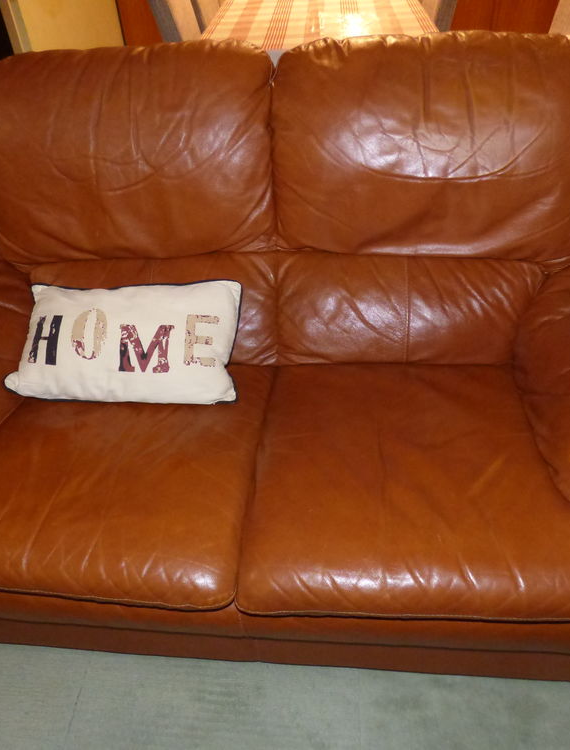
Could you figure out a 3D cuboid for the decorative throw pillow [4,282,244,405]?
[{"bbox_3d":[-0.331,-0.072,1.196,0.469,0.122,0.255,1,84,4],"label":"decorative throw pillow"}]

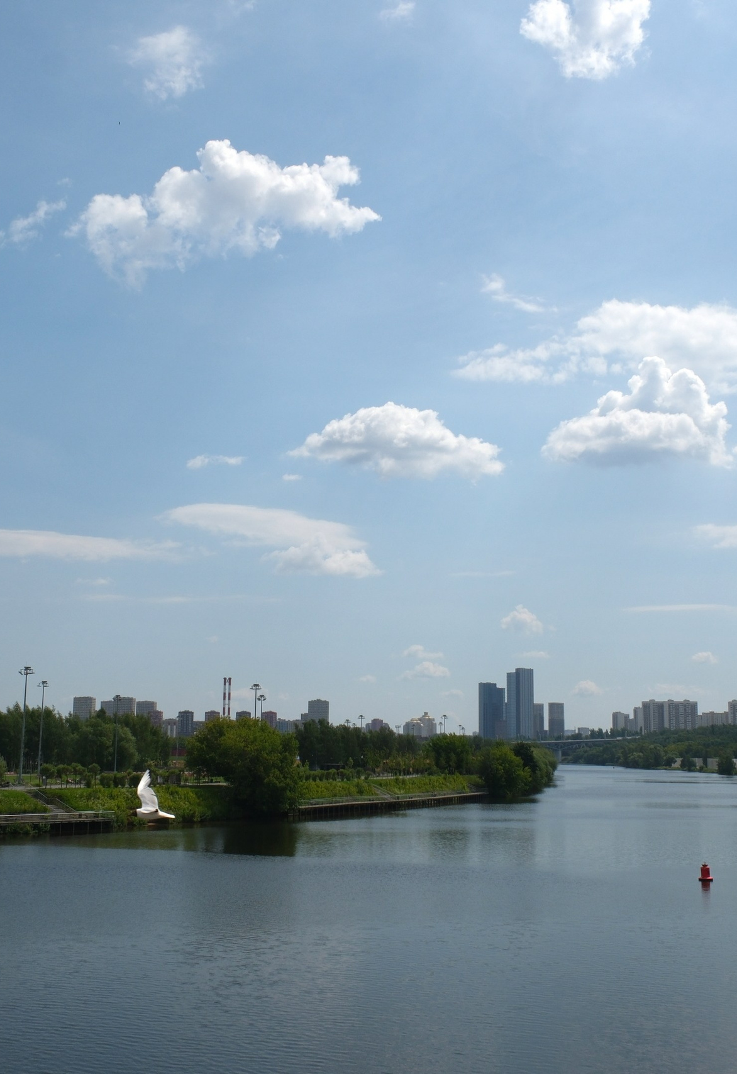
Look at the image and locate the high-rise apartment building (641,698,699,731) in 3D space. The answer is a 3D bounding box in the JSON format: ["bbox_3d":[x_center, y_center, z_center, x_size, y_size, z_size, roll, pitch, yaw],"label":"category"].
[{"bbox_3d":[474.423,287.627,1894.285,88.073,66.000,28.000,-2,-10,14],"label":"high-rise apartment building"}]

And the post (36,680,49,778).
[{"bbox_3d":[-70.540,41.460,261.008,2.500,20.700,2.500,3,-10,-15],"label":"post"}]

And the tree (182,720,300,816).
[{"bbox_3d":[-24.651,45.424,237.813,22.790,19.322,19.000,1,-10,-6],"label":"tree"}]

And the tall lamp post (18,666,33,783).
[{"bbox_3d":[-61.415,33.483,215.435,2.700,20.700,2.700,3,-10,-15],"label":"tall lamp post"}]

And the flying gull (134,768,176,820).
[{"bbox_3d":[-1.819,2.198,10.300,0.360,0.430,0.600,0,-10,0],"label":"flying gull"}]

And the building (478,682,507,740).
[{"bbox_3d":[225.509,325.717,2189.435,50.417,122.000,38.000,-1,-10,6],"label":"building"}]

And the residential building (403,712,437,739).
[{"bbox_3d":[85.830,320.016,1994.977,55.208,58.000,40.000,0,-10,2],"label":"residential building"}]

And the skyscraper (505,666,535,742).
[{"bbox_3d":[277.025,312.186,2187.183,50.417,148.000,38.000,-1,-10,7],"label":"skyscraper"}]

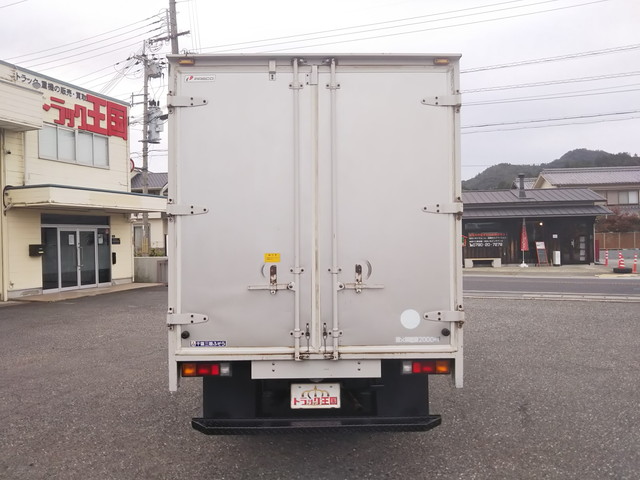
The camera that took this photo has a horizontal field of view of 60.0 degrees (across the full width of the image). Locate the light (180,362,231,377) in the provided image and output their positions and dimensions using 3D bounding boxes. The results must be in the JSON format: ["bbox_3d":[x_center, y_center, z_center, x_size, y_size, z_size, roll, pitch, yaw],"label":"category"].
[{"bbox_3d":[-0.743,0.851,3.630,0.325,0.092,0.070,0,0,-1],"label":"light"}]

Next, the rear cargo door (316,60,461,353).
[{"bbox_3d":[0.445,-0.219,3.580,0.935,1.880,0.080,0,0,-1],"label":"rear cargo door"}]

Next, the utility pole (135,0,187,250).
[{"bbox_3d":[-7.523,-5.039,26.000,2.200,12.200,1.600,0,1,0],"label":"utility pole"}]

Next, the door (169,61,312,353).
[{"bbox_3d":[-0.501,-0.212,3.560,0.935,1.880,0.080,0,0,-1],"label":"door"}]

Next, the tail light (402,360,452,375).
[{"bbox_3d":[0.703,0.841,3.650,0.325,0.092,0.070,0,0,-1],"label":"tail light"}]

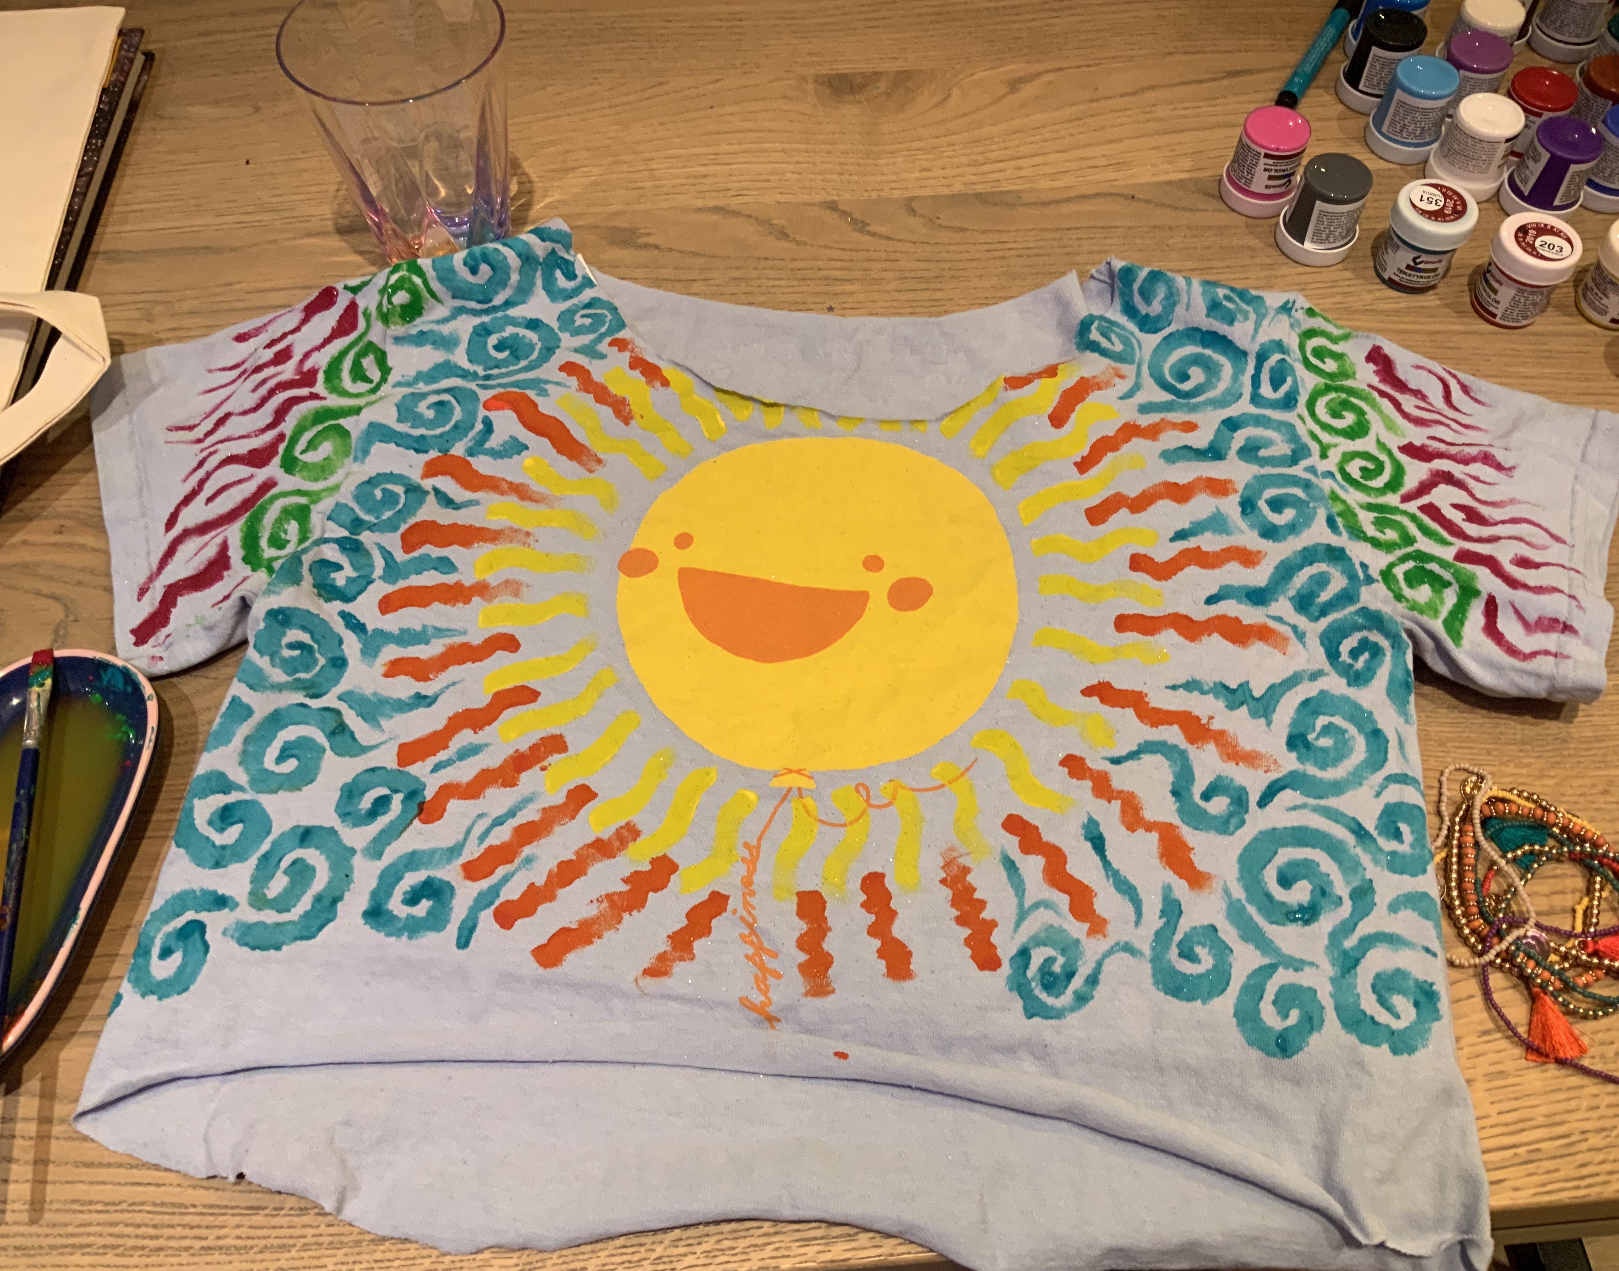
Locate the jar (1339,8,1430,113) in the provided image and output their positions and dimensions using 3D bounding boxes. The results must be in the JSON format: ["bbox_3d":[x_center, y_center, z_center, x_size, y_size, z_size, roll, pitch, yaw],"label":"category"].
[{"bbox_3d":[0.364,-0.364,0.900,0.045,0.047,0.045,5,59,3],"label":"jar"}]

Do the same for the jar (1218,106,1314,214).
[{"bbox_3d":[0.275,-0.285,0.854,0.045,0.047,0.045,0,59,0],"label":"jar"}]

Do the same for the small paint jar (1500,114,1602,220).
[{"bbox_3d":[0.445,-0.278,0.849,0.045,0.047,0.045,0,59,0],"label":"small paint jar"}]

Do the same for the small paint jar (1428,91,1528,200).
[{"bbox_3d":[0.403,-0.295,0.859,0.045,0.047,0.045,0,59,0],"label":"small paint jar"}]

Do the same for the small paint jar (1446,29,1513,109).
[{"bbox_3d":[0.411,-0.345,0.889,0.045,0.047,0.045,1,59,1],"label":"small paint jar"}]

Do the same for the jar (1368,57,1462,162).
[{"bbox_3d":[0.374,-0.325,0.877,0.045,0.047,0.045,0,59,0],"label":"jar"}]

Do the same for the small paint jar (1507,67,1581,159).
[{"bbox_3d":[0.441,-0.315,0.871,0.045,0.047,0.045,0,59,0],"label":"small paint jar"}]

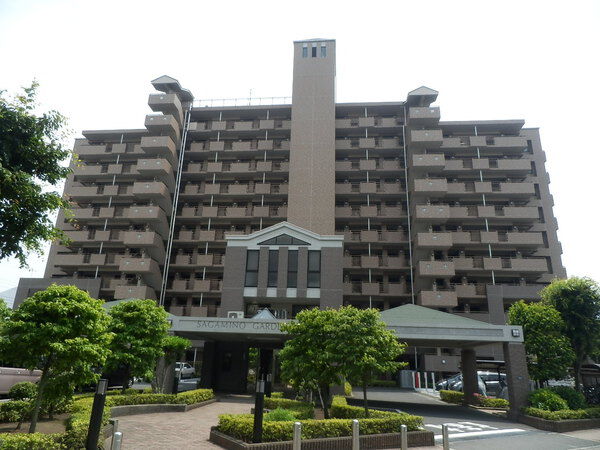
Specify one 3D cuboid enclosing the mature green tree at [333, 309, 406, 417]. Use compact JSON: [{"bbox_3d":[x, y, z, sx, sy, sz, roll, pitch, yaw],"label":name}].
[{"bbox_3d":[2.097,4.038,12.426,2.100,3.200,2.100,0,-19,5],"label":"mature green tree"}]

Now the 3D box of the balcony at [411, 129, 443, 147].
[{"bbox_3d":[13.317,-8.957,43.863,3.170,1.310,1.550,0,-19,6],"label":"balcony"}]

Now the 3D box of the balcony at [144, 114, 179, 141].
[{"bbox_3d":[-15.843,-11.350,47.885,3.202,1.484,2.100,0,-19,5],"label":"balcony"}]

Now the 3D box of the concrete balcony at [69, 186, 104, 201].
[{"bbox_3d":[-25.214,-3.734,50.327,4.300,1.250,1.500,0,-19,6],"label":"concrete balcony"}]

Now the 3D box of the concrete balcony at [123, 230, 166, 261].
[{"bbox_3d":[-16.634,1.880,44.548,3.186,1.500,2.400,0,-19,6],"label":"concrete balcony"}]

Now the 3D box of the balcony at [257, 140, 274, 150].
[{"bbox_3d":[-3.974,-9.214,49.875,1.723,1.206,1.300,0,-19,5],"label":"balcony"}]

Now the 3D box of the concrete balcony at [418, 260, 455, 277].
[{"bbox_3d":[12.928,4.296,39.569,3.194,1.320,1.600,0,-19,5],"label":"concrete balcony"}]

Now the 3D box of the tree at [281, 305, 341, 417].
[{"bbox_3d":[0.347,3.949,12.092,1.900,3.050,1.900,0,-19,5],"label":"tree"}]

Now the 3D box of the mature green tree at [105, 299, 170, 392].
[{"bbox_3d":[-5.802,4.339,14.544,2.550,3.460,2.500,0,-19,6],"label":"mature green tree"}]

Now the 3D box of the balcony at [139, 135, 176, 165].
[{"bbox_3d":[-16.067,-8.832,47.497,3.100,1.370,2.400,0,-18,5],"label":"balcony"}]

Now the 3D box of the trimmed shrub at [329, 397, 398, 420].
[{"bbox_3d":[1.605,5.344,11.414,0.750,0.700,2.864,8,-19,-18],"label":"trimmed shrub"}]

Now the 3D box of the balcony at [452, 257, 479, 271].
[{"bbox_3d":[17.021,4.251,43.545,2.700,1.320,1.400,0,-19,6],"label":"balcony"}]

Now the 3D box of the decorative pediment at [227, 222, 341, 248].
[{"bbox_3d":[-0.932,0.735,25.622,7.244,1.738,0.800,0,-18,6],"label":"decorative pediment"}]

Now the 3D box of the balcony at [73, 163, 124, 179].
[{"bbox_3d":[-24.450,-6.427,50.966,6.200,1.300,1.300,0,-18,5],"label":"balcony"}]

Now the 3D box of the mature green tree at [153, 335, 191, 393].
[{"bbox_3d":[-5.228,5.750,16.967,1.560,2.443,1.500,0,-19,6],"label":"mature green tree"}]

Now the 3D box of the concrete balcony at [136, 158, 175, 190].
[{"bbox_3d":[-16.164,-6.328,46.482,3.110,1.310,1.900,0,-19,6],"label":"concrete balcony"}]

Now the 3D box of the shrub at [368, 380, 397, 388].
[{"bbox_3d":[7.056,13.555,35.602,2.360,0.550,0.700,0,-19,5],"label":"shrub"}]

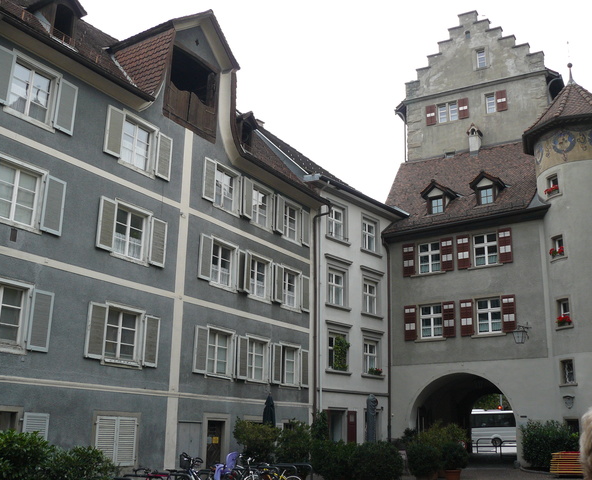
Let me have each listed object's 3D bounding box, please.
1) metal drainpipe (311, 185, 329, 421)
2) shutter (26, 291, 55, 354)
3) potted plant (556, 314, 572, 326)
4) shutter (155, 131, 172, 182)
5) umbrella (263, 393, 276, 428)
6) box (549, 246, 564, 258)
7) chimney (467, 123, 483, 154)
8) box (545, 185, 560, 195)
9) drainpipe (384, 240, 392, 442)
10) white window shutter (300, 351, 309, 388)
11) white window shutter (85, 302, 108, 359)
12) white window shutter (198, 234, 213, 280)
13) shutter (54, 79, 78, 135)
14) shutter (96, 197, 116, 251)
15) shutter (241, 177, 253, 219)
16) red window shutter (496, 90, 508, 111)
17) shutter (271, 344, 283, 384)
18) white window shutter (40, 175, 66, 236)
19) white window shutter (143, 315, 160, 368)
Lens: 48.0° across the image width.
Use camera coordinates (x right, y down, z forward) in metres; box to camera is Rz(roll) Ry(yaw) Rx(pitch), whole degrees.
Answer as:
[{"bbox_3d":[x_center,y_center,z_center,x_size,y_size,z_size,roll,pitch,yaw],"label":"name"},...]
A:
[{"bbox_3d":[1.048,3.564,26.619,0.800,10.600,0.200,-9,-19,31],"label":"metal drainpipe"},{"bbox_3d":[-5.999,1.922,15.713,0.050,1.420,0.551,-10,-20,31],"label":"shutter"},{"bbox_3d":[10.756,3.225,26.665,0.300,0.420,0.550,11,-19,-31],"label":"potted plant"},{"bbox_3d":[-4.080,-2.578,20.629,0.050,1.436,0.604,-9,-19,31],"label":"shutter"},{"bbox_3d":[-0.797,5.797,19.660,0.380,2.507,0.380,1,-16,0],"label":"umbrella"},{"bbox_3d":[10.327,0.507,26.355,0.250,0.380,0.600,9,-18,-26],"label":"box"},{"bbox_3d":[9.438,-5.288,35.155,0.670,1.791,0.600,-10,-20,33],"label":"chimney"},{"bbox_3d":[10.991,-2.148,28.600,0.300,0.380,0.550,8,-18,-23],"label":"box"},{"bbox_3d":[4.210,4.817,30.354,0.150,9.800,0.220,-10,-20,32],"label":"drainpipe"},{"bbox_3d":[0.378,5.129,26.390,0.060,1.430,0.611,-9,-19,31],"label":"white window shutter"},{"bbox_3d":[-5.297,2.437,17.763,0.060,1.446,0.644,-9,-19,31],"label":"white window shutter"},{"bbox_3d":[-2.875,0.576,21.222,0.050,1.422,0.578,-10,-20,31],"label":"white window shutter"},{"bbox_3d":[-6.231,-3.603,18.103,0.060,1.452,0.582,-9,-19,31],"label":"shutter"},{"bbox_3d":[-5.264,-0.445,18.605,0.060,1.461,0.583,-9,-19,31],"label":"shutter"},{"bbox_3d":[-1.745,-1.599,24.865,0.060,1.460,0.580,-7,-18,25],"label":"shutter"},{"bbox_3d":[11.541,-7.778,37.264,0.548,1.293,0.060,-7,-18,26],"label":"red window shutter"},{"bbox_3d":[-0.656,4.415,23.766,0.050,1.396,0.563,-10,-20,31],"label":"shutter"},{"bbox_3d":[-6.282,-0.888,17.299,0.060,1.491,0.620,-9,-19,31],"label":"white window shutter"},{"bbox_3d":[-4.244,2.994,19.590,0.060,1.447,0.599,-9,-19,31],"label":"white window shutter"}]

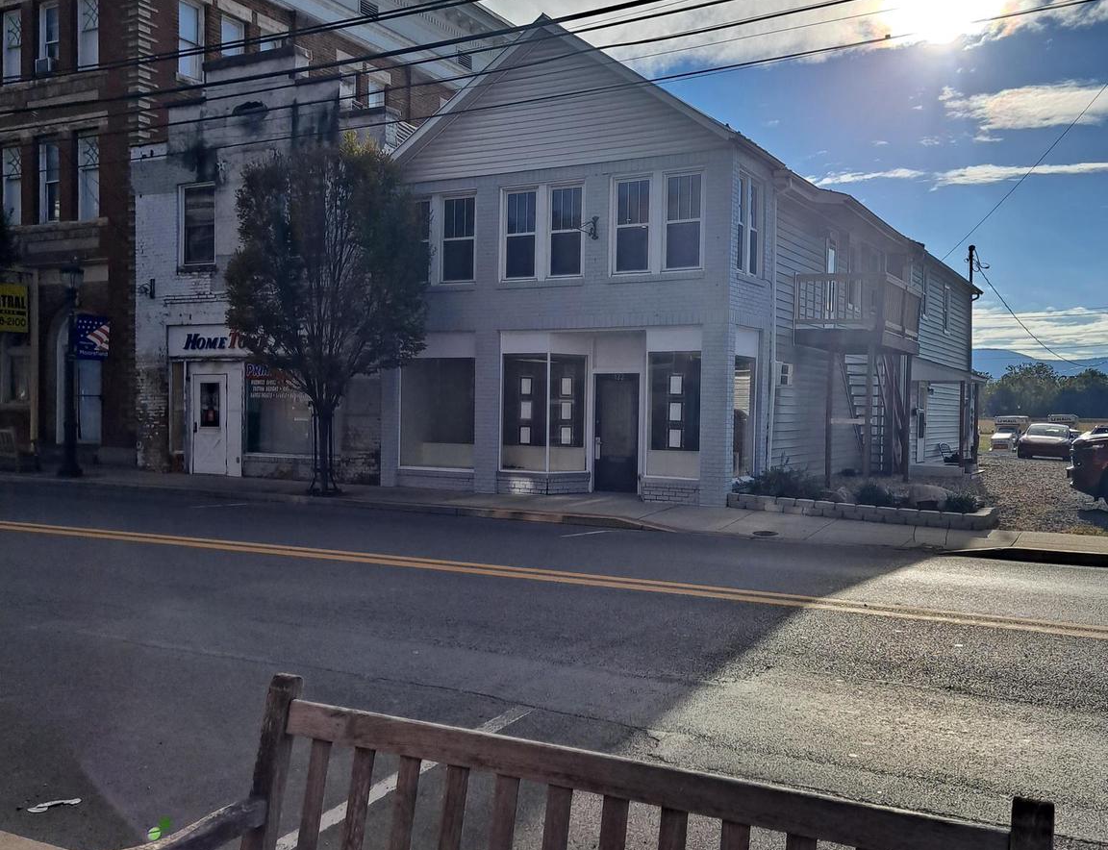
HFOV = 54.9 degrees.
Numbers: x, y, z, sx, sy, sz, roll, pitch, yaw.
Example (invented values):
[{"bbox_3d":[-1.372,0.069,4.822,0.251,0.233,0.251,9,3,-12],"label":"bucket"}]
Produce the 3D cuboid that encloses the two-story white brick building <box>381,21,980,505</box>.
[{"bbox_3d":[5.023,-2.852,26.390,7.400,8.050,20.550,1,1,30],"label":"two-story white brick building"}]

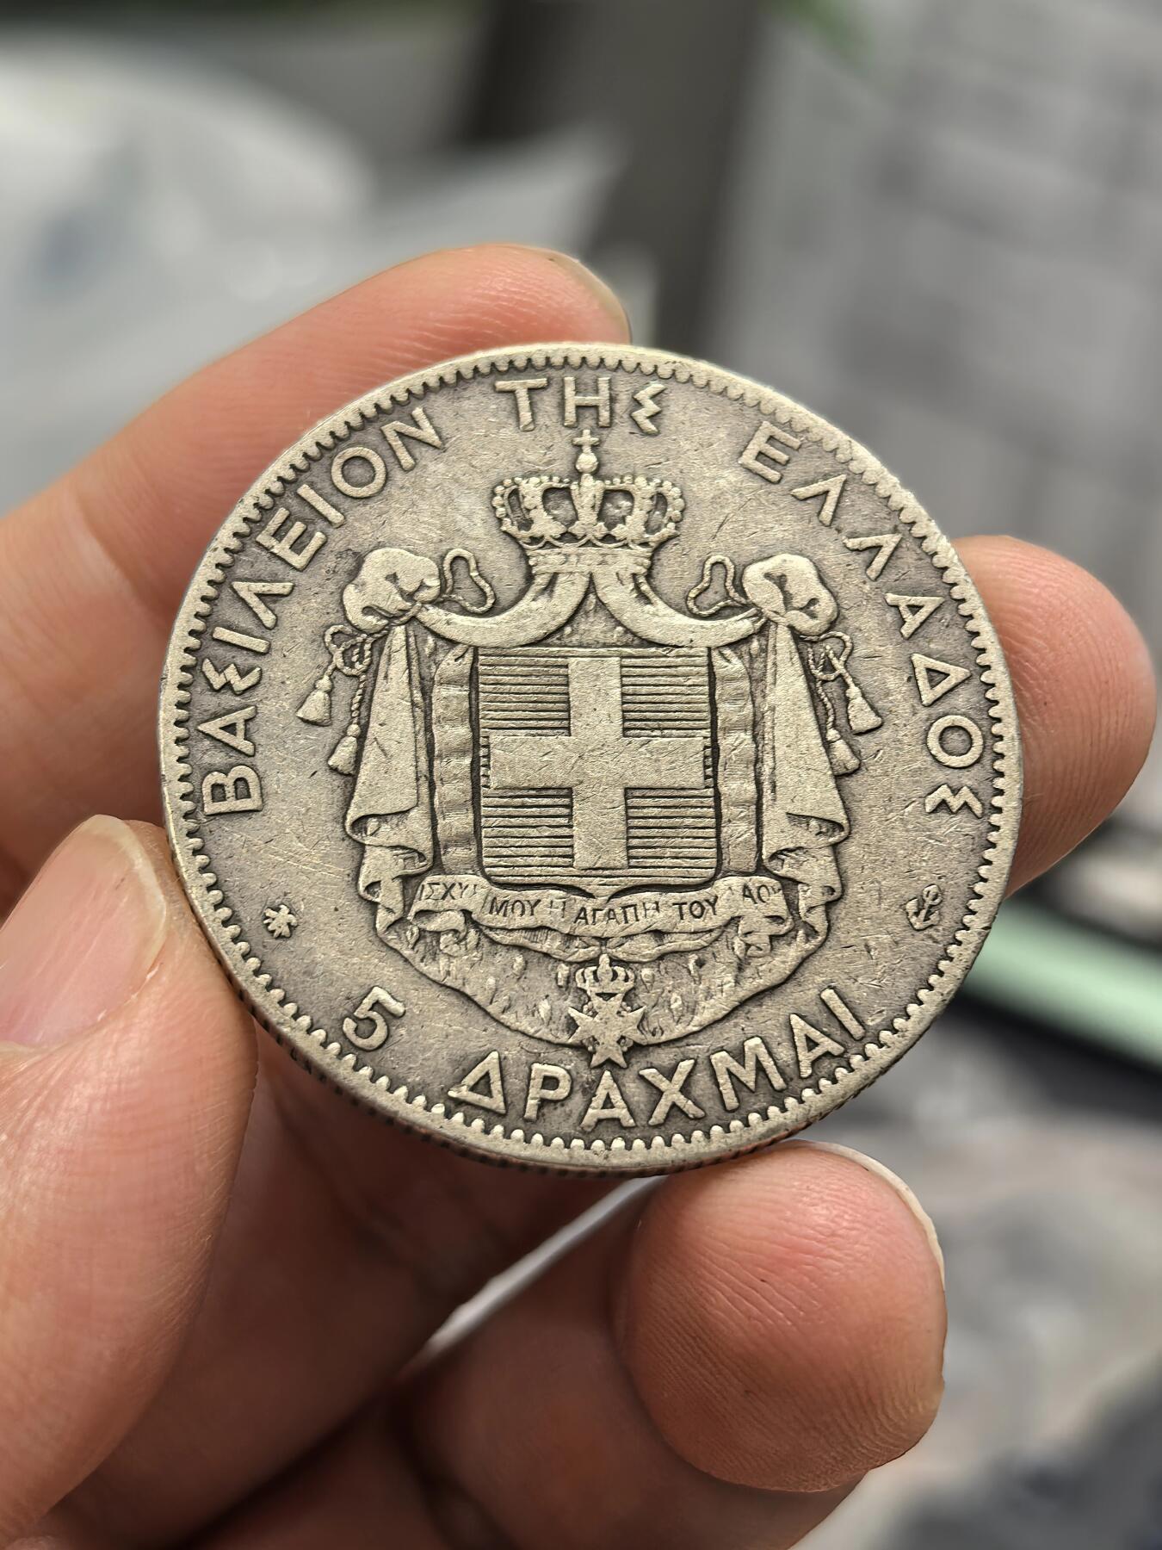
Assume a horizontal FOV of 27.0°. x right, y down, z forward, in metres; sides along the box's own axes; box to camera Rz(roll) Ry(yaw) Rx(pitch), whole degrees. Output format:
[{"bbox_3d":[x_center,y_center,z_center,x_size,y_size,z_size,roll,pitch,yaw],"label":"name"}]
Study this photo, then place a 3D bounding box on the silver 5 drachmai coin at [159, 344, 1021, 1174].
[{"bbox_3d":[0.001,-0.001,0.104,0.037,0.003,0.037,1,71,-6],"label":"silver 5 drachmai coin"}]

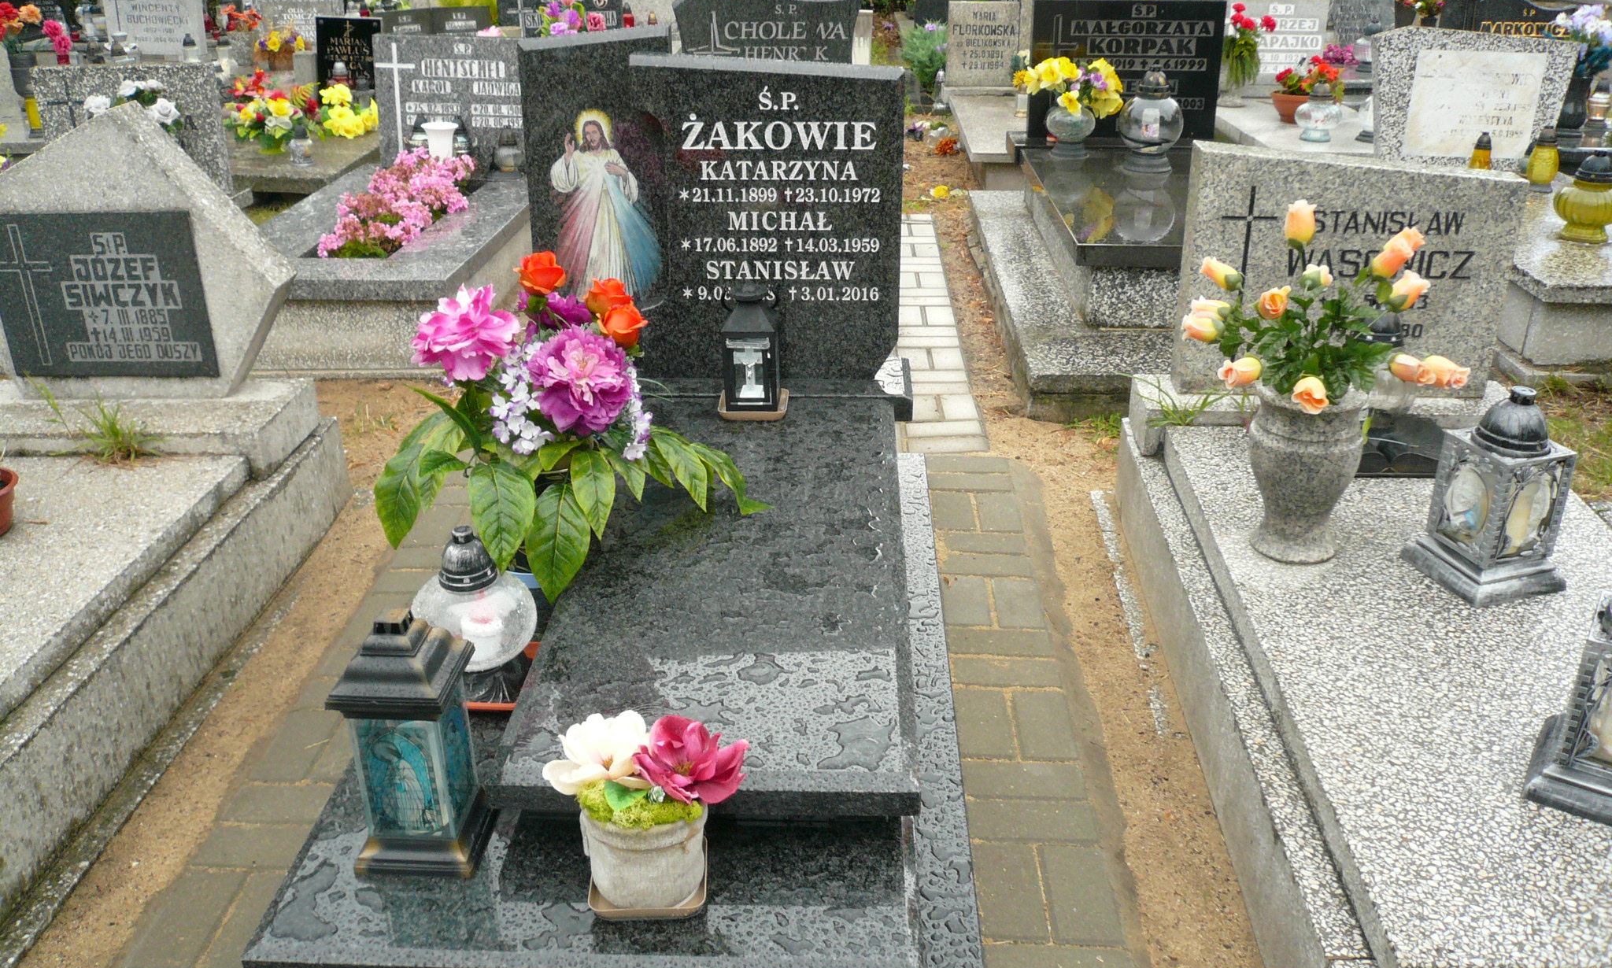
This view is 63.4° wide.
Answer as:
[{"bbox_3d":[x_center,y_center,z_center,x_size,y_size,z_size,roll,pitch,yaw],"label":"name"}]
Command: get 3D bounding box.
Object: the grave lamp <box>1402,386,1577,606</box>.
[{"bbox_3d":[1.214,0.003,2.261,0.185,0.350,0.185,-8,27,-16],"label":"grave lamp"}]

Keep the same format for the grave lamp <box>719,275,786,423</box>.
[{"bbox_3d":[-0.105,-0.285,2.695,0.130,0.275,0.130,1,26,2],"label":"grave lamp"}]

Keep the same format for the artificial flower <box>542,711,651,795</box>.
[{"bbox_3d":[-0.269,0.348,1.691,0.138,0.098,0.118,1,26,2],"label":"artificial flower"}]

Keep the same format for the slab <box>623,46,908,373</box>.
[{"bbox_3d":[-0.080,-0.570,2.850,0.590,0.700,0.085,0,25,2],"label":"slab"}]

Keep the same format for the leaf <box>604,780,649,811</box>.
[{"bbox_3d":[-0.230,0.407,1.685,0.060,0.037,0.042,1,26,2],"label":"leaf"}]

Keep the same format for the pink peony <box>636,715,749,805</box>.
[{"bbox_3d":[-0.141,0.344,1.599,0.140,0.105,0.125,0,25,2],"label":"pink peony"}]

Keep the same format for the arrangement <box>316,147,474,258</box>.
[{"bbox_3d":[-1.367,-0.947,4.390,0.340,0.200,0.870,2,26,4],"label":"arrangement"}]

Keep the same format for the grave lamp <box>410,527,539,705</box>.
[{"bbox_3d":[-0.542,0.205,2.121,0.200,0.280,0.200,1,26,2],"label":"grave lamp"}]

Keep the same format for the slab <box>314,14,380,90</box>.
[{"bbox_3d":[-2.068,-1.863,5.871,0.320,0.440,0.060,1,25,4],"label":"slab"}]

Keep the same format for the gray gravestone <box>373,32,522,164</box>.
[{"bbox_3d":[-1.306,-1.432,4.893,0.610,0.490,0.090,2,26,4],"label":"gray gravestone"}]

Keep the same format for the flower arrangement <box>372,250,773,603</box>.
[{"bbox_3d":[-0.401,-0.124,2.239,0.655,0.530,0.460,1,26,2],"label":"flower arrangement"}]

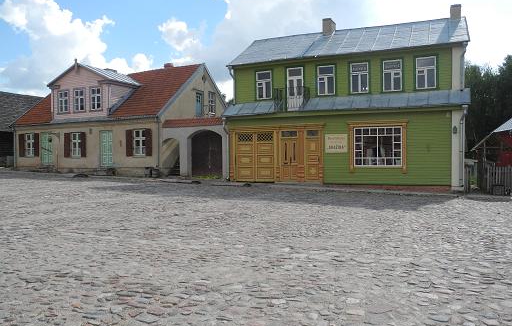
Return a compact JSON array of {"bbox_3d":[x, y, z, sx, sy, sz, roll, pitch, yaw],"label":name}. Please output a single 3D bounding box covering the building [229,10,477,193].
[{"bbox_3d":[5.950,-3.815,29.307,13.002,10.278,9.523,-1,0,22],"label":"building"}]

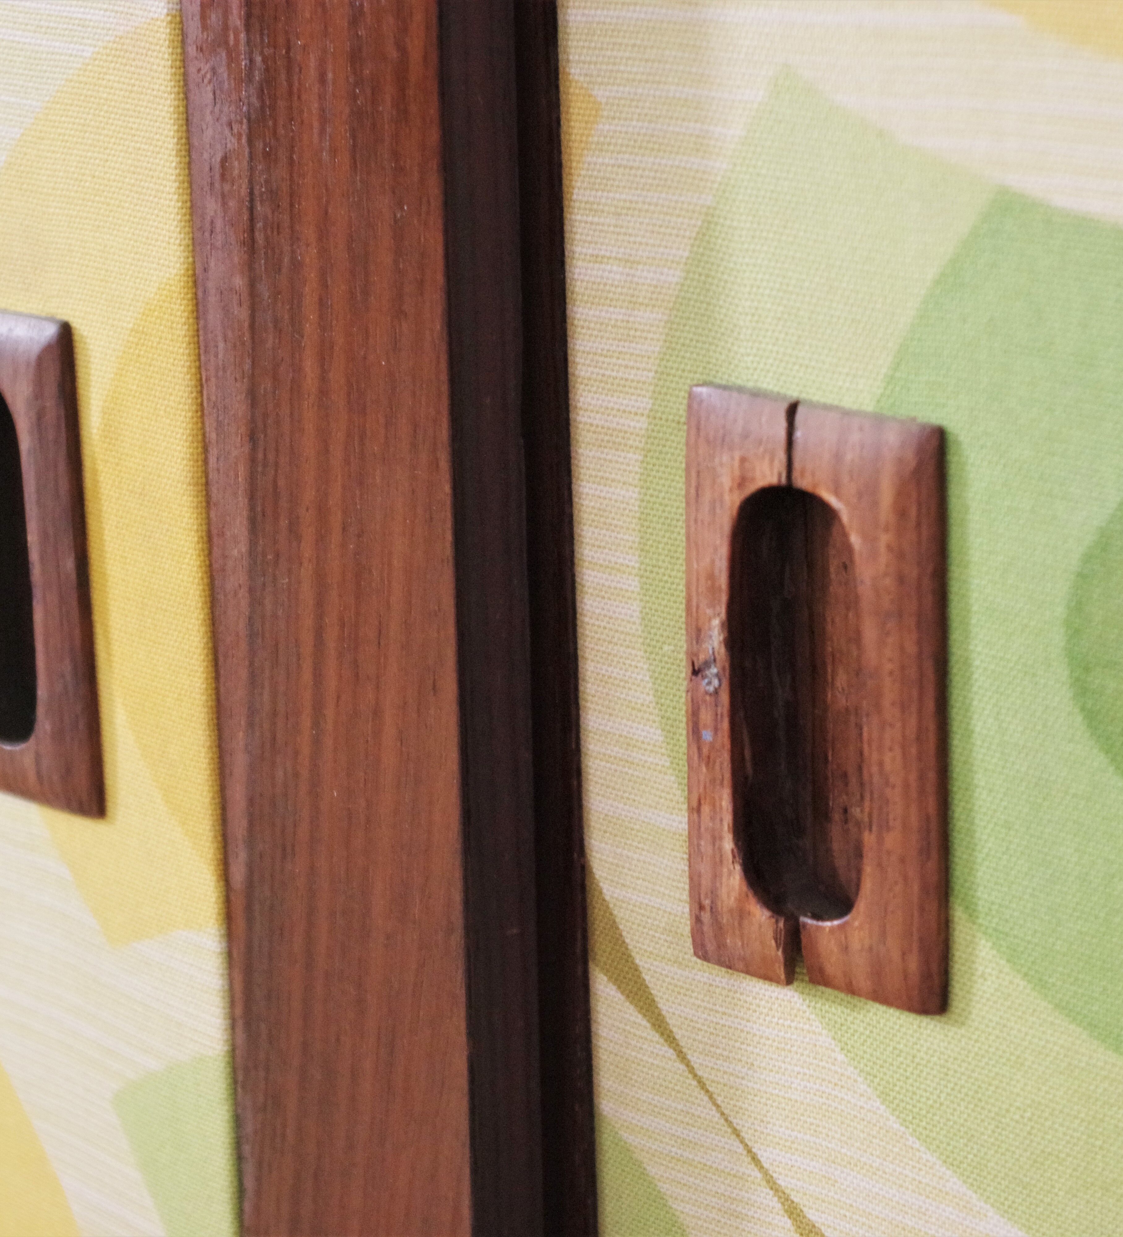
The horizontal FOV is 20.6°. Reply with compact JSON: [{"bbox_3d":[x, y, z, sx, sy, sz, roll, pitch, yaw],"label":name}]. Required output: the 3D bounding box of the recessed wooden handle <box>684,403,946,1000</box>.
[{"bbox_3d":[0.036,0.011,0.423,0.043,0.082,0.013,10,18,42],"label":"recessed wooden handle"}]

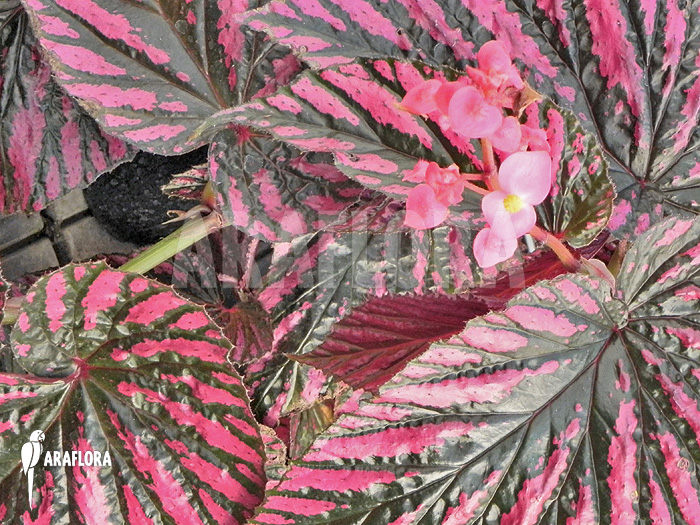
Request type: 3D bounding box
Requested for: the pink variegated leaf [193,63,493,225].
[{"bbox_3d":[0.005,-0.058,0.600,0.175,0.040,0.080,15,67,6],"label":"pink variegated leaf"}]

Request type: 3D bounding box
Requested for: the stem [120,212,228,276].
[{"bbox_3d":[-0.098,-0.011,0.650,0.070,0.012,0.012,-31,75,9],"label":"stem"}]

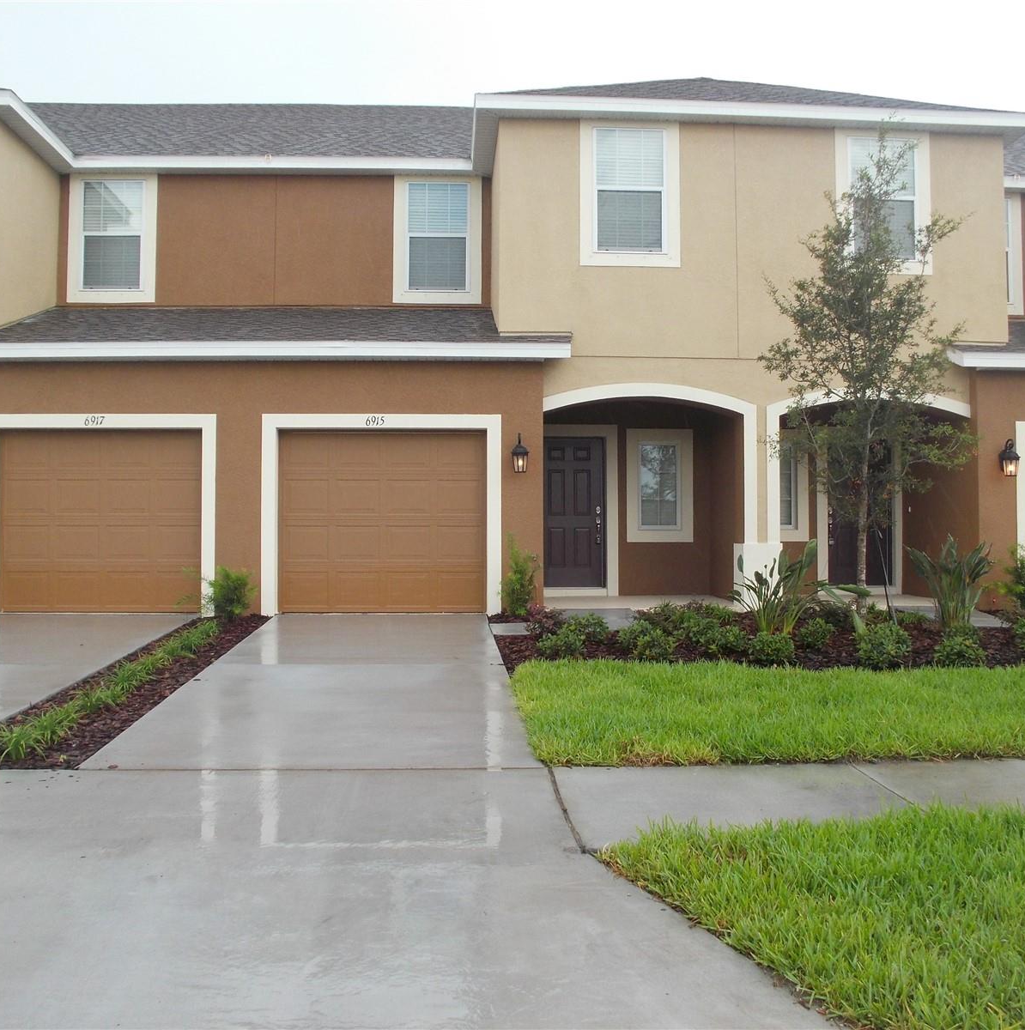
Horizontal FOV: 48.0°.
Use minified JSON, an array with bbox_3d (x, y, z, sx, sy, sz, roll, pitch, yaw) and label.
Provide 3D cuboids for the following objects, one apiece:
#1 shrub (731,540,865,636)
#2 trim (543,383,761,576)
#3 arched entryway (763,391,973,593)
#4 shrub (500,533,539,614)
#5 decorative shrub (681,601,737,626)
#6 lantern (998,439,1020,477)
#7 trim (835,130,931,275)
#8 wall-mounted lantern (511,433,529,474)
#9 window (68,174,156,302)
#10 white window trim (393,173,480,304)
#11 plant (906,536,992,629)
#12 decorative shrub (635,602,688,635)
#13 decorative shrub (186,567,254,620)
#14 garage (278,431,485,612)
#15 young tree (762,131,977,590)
[{"bbox_3d":[2.920,0.723,11.670,1.358,0.935,1.000,0,-1,-3],"label":"shrub"},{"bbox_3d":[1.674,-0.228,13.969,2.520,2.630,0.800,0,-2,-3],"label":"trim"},{"bbox_3d":[4.278,-0.203,14.185,2.554,2.579,0.800,0,-1,-3],"label":"arched entryway"},{"bbox_3d":[0.073,0.688,13.058,0.440,0.910,0.440,0,-2,-3],"label":"shrub"},{"bbox_3d":[2.047,1.040,11.993,0.576,0.279,0.500,0,-1,-3],"label":"decorative shrub"},{"bbox_3d":[5.887,-0.679,13.604,0.200,0.445,0.240,0,-1,-3],"label":"lantern"},{"bbox_3d":[4.456,-3.760,13.831,1.170,1.720,0.100,0,-2,-3],"label":"trim"},{"bbox_3d":[0.086,-0.704,13.237,0.210,0.450,0.240,0,-2,-3],"label":"wall-mounted lantern"},{"bbox_3d":[-5.311,-3.668,15.246,1.180,1.680,0.100,0,-2,-3],"label":"window"},{"bbox_3d":[-1.027,-3.766,15.740,1.216,1.773,0.120,0,-1,-3],"label":"white window trim"},{"bbox_3d":[4.587,0.701,12.044,0.929,0.965,0.850,0,-1,-3],"label":"plant"},{"bbox_3d":[1.515,1.031,11.640,0.547,0.314,0.500,0,-1,-3],"label":"decorative shrub"},{"bbox_3d":[-3.253,0.858,12.778,0.740,0.570,0.620,0,-2,-3],"label":"decorative shrub"},{"bbox_3d":[-1.530,0.070,13.444,2.434,2.138,0.200,0,-1,-3],"label":"garage"},{"bbox_3d":[3.915,-1.519,12.553,2.298,5.380,2.100,0,-1,-3],"label":"young tree"}]

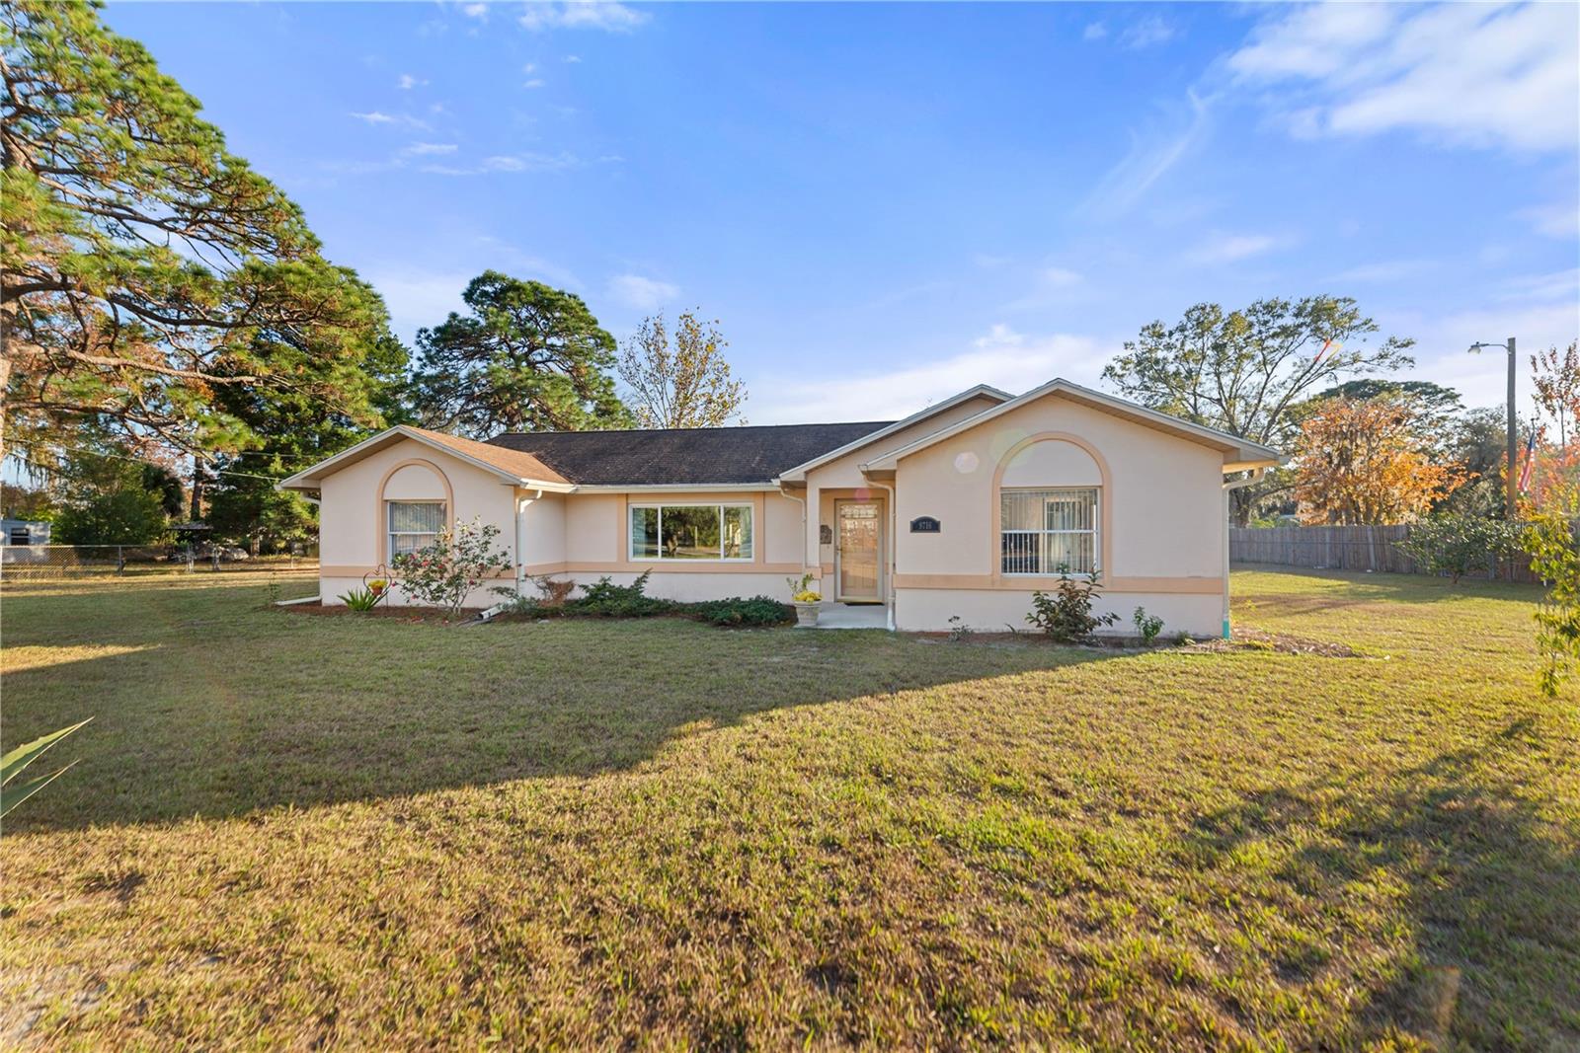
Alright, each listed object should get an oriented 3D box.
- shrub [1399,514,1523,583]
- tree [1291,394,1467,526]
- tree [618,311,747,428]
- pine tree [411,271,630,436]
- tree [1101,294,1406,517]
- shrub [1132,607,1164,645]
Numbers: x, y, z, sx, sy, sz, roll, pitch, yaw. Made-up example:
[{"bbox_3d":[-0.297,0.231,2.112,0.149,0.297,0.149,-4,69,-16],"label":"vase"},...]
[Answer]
[{"bbox_3d":[20.165,0.664,18.500,2.800,2.110,2.600,0,-1,10],"label":"shrub"},{"bbox_3d":[28.782,-2.262,30.000,6.600,8.300,6.200,0,-1,10],"label":"tree"},{"bbox_3d":[-4.747,-3.807,27.000,6.000,11.300,5.600,0,-1,10],"label":"tree"},{"bbox_3d":[-12.951,-5.174,29.500,10.200,14.110,9.600,0,-1,10],"label":"pine tree"},{"bbox_3d":[29.659,-6.289,39.000,16.000,16.630,15.000,0,-1,10],"label":"tree"},{"bbox_3d":[4.865,1.332,8.350,0.450,0.470,0.420,0,-1,10],"label":"shrub"}]

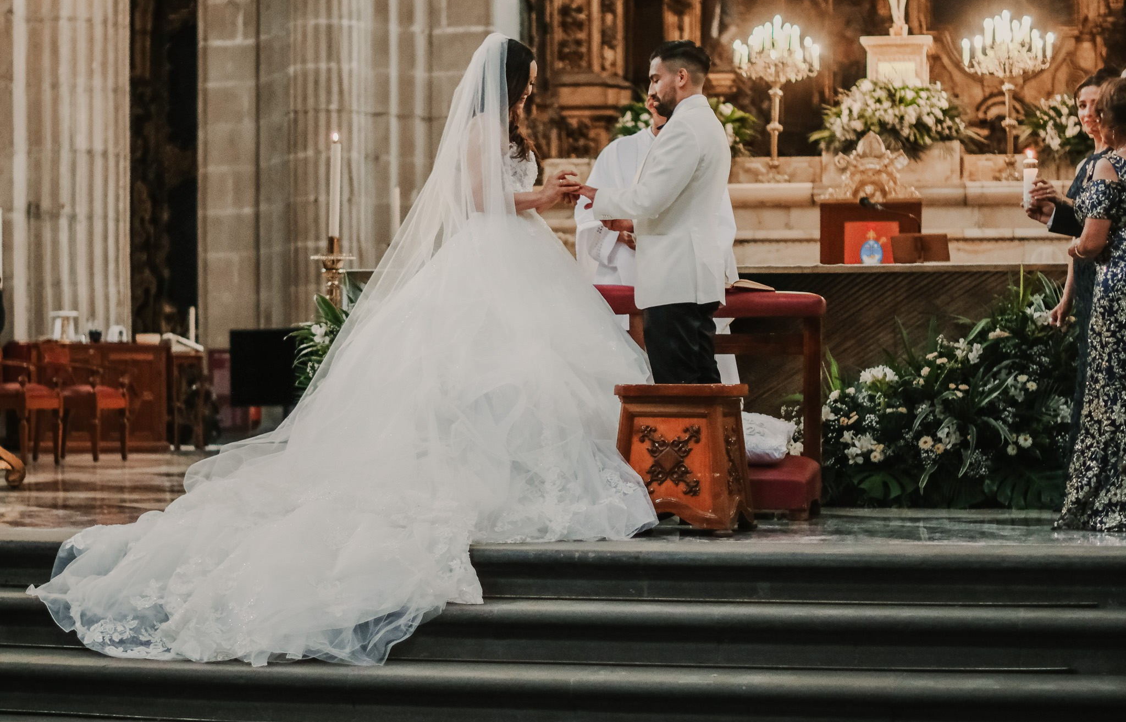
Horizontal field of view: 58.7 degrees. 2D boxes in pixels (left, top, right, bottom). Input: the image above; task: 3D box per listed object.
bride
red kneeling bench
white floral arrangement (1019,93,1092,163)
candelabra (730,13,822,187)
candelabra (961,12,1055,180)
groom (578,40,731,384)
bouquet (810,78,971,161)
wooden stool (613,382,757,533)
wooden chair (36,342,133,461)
[{"bbox_3d":[-0.650,-0.162,3.383,1.900,2.000,1.350,0,-1,-4],"label":"bride"},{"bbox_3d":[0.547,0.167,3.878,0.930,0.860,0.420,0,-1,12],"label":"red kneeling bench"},{"bbox_3d":[3.984,-1.781,7.689,0.900,0.580,0.550,0,-1,4],"label":"white floral arrangement"},{"bbox_3d":[1.670,-2.041,7.790,0.680,1.290,0.680,0,-1,4],"label":"candelabra"},{"bbox_3d":[3.438,-2.040,7.710,0.700,1.300,0.700,0,-1,4],"label":"candelabra"},{"bbox_3d":[0.343,-0.283,3.606,0.550,1.750,0.500,0,-1,8],"label":"groom"},{"bbox_3d":[2.554,-1.883,7.790,1.220,0.660,0.600,0,-1,4],"label":"bouquet"},{"bbox_3d":[0.425,0.330,3.480,0.430,0.495,0.370,0,-1,24],"label":"wooden stool"},{"bbox_3d":[-3.106,0.258,6.497,0.470,0.780,0.480,0,-1,15],"label":"wooden chair"}]

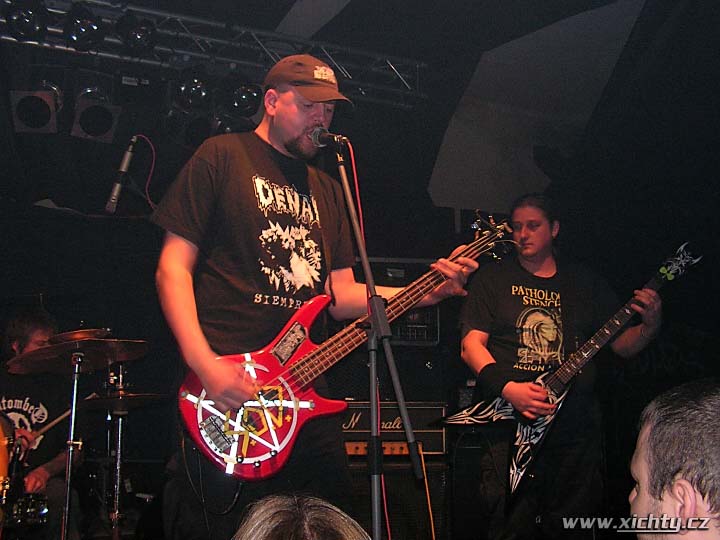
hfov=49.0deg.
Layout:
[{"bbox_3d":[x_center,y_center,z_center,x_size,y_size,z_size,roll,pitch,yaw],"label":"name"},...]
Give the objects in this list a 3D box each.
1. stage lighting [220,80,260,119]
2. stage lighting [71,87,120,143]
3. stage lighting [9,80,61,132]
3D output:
[{"bbox_3d":[-0.776,-1.113,5.150,0.250,0.250,0.280,6,24,-4],"label":"stage lighting"},{"bbox_3d":[-1.606,-0.945,4.800,0.260,0.260,0.300,11,24,-24],"label":"stage lighting"},{"bbox_3d":[-1.936,-0.984,4.750,0.260,0.260,0.300,0,30,-9],"label":"stage lighting"}]

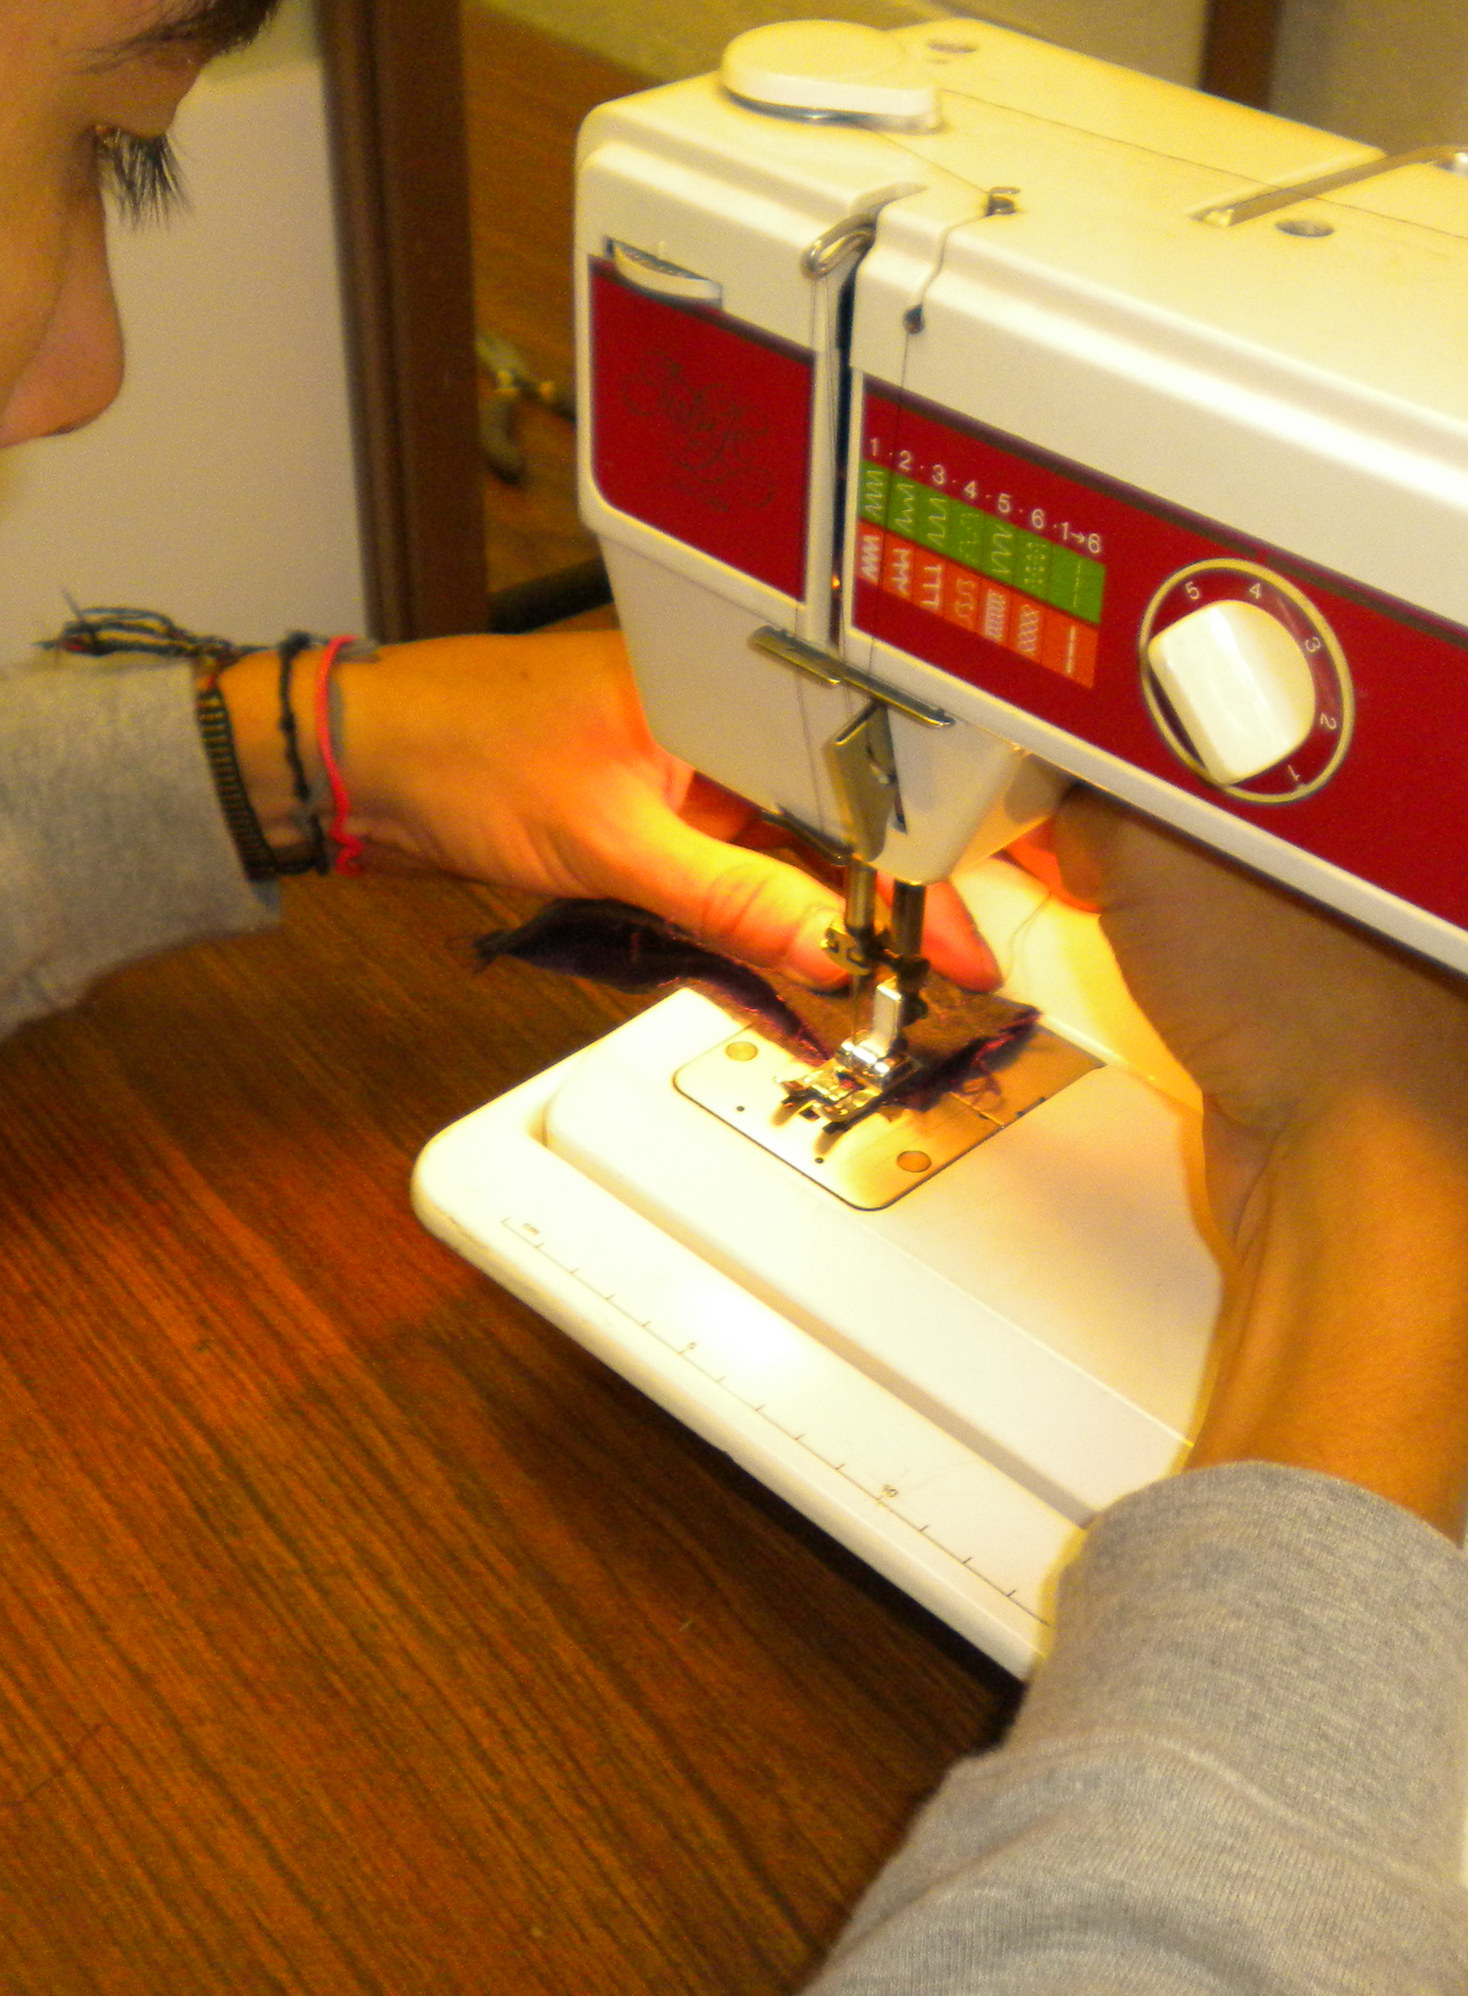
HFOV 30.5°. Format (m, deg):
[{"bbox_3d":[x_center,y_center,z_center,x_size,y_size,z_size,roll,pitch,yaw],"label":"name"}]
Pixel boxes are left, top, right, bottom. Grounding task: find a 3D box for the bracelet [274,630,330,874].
[{"bbox_3d":[-0.097,-0.056,0.615,0.010,0.052,0.061,-3,37,5],"label":"bracelet"}]

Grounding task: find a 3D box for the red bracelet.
[{"bbox_3d":[-0.089,-0.055,0.613,0.010,0.052,0.061,-3,37,5],"label":"red bracelet"}]

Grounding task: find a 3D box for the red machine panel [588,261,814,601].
[{"bbox_3d":[-0.005,-0.098,0.460,0.006,0.046,0.054,-30,47,-35],"label":"red machine panel"}]

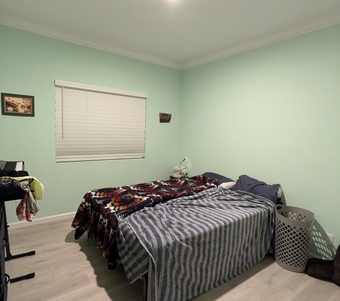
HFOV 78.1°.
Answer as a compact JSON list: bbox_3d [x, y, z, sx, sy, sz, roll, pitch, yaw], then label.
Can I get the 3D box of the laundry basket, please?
[{"bbox_3d":[1.401,0.989,2.391,0.435,0.584,0.435,-2,7,-36],"label":"laundry basket"}]

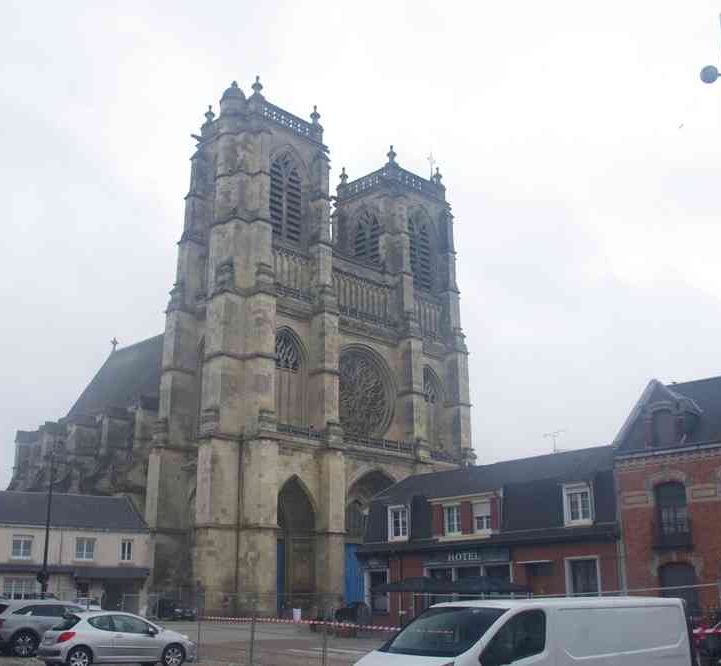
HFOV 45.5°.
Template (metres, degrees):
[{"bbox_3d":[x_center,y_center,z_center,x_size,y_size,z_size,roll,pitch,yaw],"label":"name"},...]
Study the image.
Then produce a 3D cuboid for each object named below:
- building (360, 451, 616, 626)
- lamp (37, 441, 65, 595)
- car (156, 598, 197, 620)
[{"bbox_3d":[8.774,11.238,47.277,8.000,9.000,15.600,16,-24,-42],"label":"building"},{"bbox_3d":[-18.920,12.107,51.985,1.100,10.950,0.900,-3,-17,10],"label":"lamp"},{"bbox_3d":[-13.201,19.849,61.548,1.770,1.480,4.200,10,-20,-30],"label":"car"}]

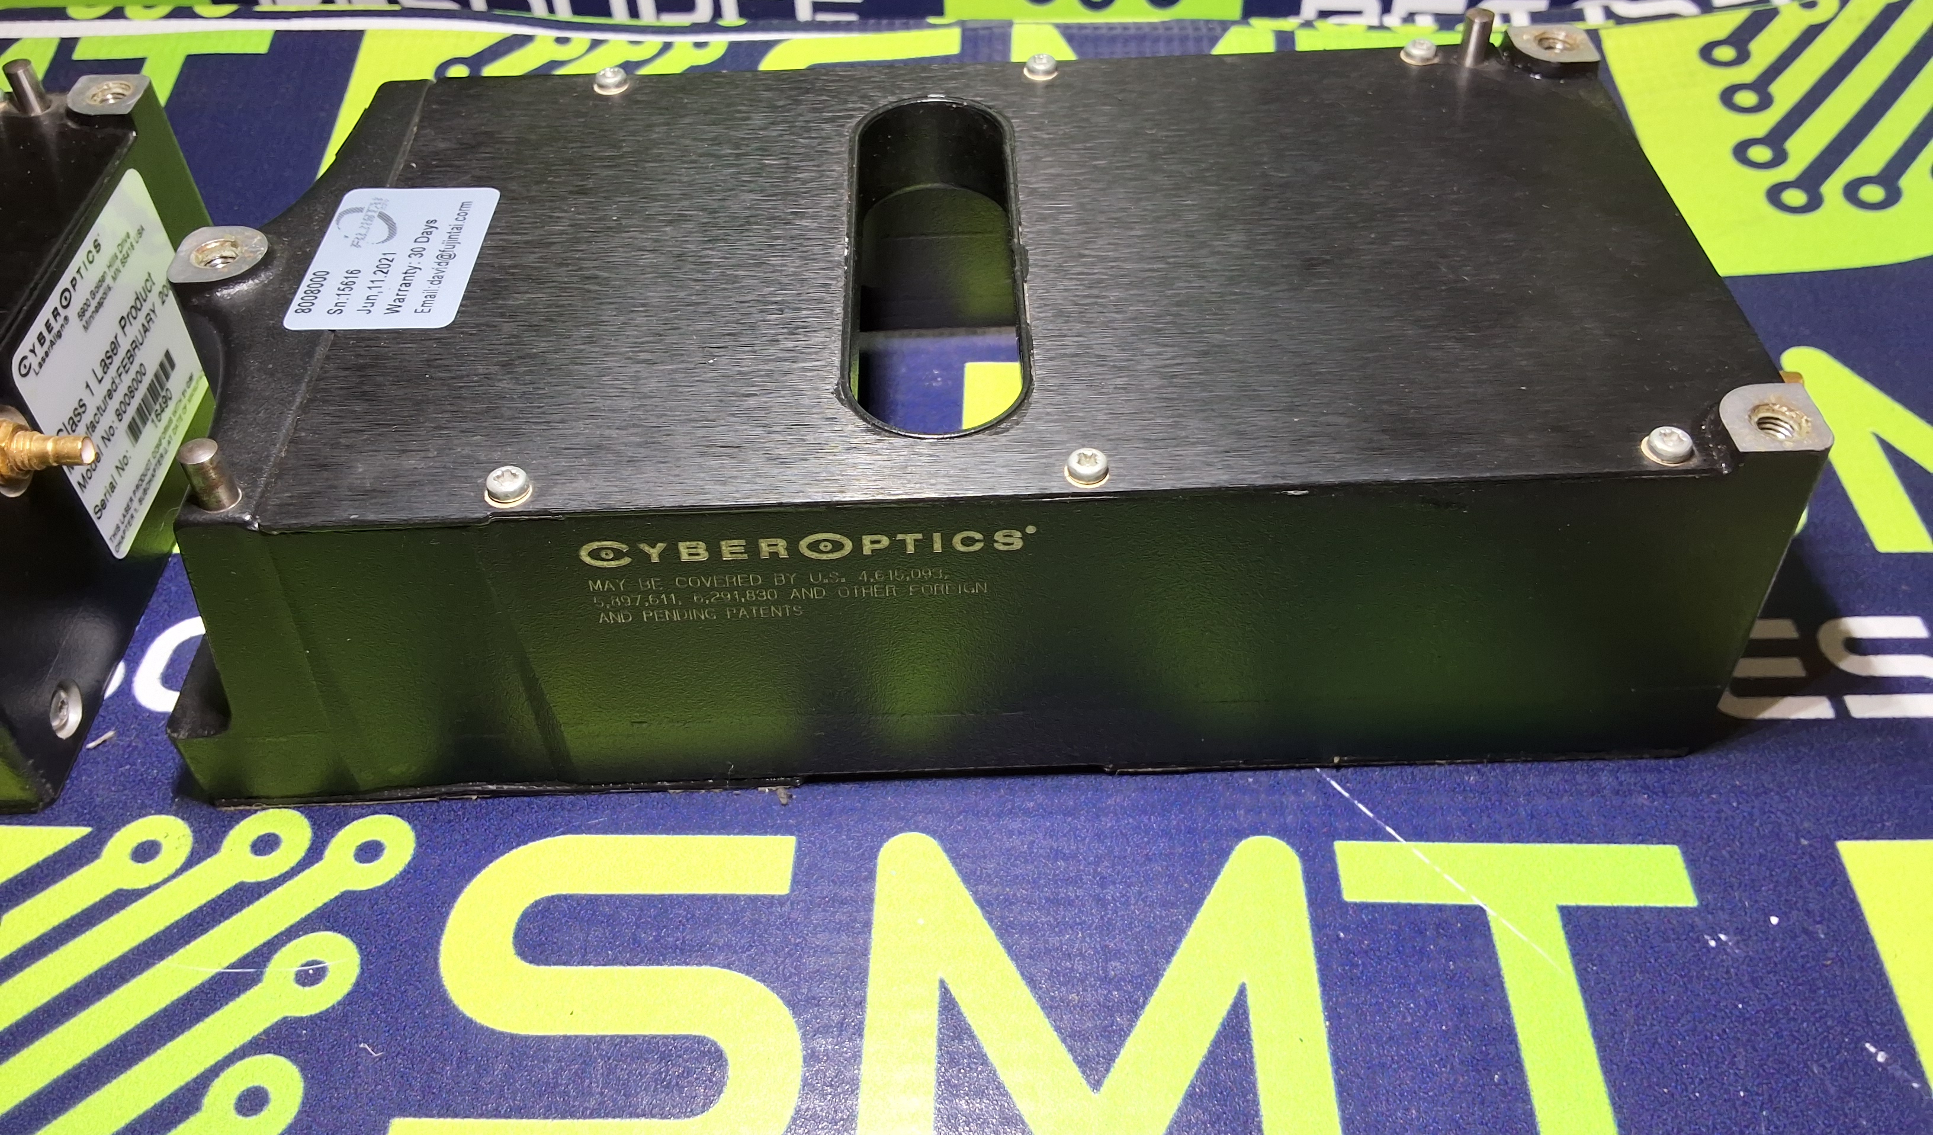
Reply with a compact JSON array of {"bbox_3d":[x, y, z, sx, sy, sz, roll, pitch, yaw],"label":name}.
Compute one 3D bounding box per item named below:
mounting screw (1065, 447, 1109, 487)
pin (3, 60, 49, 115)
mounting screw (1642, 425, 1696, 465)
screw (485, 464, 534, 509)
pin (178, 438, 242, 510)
[{"bbox_3d":[0.013,-0.011,0.168,0.005,0.002,0.005,-2,46,0],"label":"mounting screw"},{"bbox_3d":[-0.136,-0.069,0.226,0.004,0.007,0.004,-2,46,0],"label":"pin"},{"bbox_3d":[0.076,-0.013,0.168,0.005,0.002,0.005,-2,46,0],"label":"mounting screw"},{"bbox_3d":[-0.050,-0.009,0.168,0.005,0.002,0.005,-2,46,0],"label":"screw"},{"bbox_3d":[-0.081,-0.010,0.167,0.004,0.007,0.004,-2,46,0],"label":"pin"}]

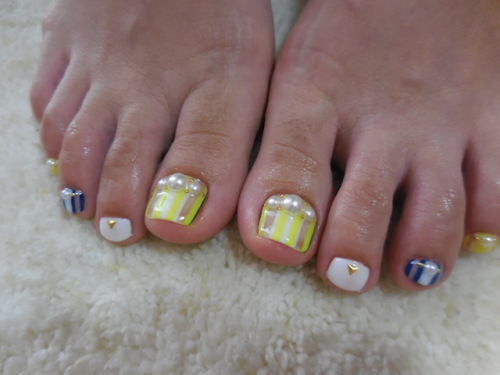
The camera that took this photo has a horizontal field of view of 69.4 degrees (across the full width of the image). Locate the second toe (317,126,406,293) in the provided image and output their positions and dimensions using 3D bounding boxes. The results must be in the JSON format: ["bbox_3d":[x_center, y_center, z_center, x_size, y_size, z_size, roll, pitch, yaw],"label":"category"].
[{"bbox_3d":[0.034,0.007,0.112,0.017,0.018,0.045,14,71,5],"label":"second toe"}]

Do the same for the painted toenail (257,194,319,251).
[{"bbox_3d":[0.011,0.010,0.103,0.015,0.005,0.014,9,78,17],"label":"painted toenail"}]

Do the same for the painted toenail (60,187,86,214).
[{"bbox_3d":[-0.059,0.004,0.120,0.008,0.004,0.009,6,90,27],"label":"painted toenail"}]

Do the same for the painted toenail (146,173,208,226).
[{"bbox_3d":[-0.022,0.004,0.110,0.015,0.005,0.014,10,78,24],"label":"painted toenail"}]

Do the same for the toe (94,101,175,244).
[{"bbox_3d":[-0.039,-0.005,0.121,0.015,0.017,0.043,7,70,-4],"label":"toe"}]

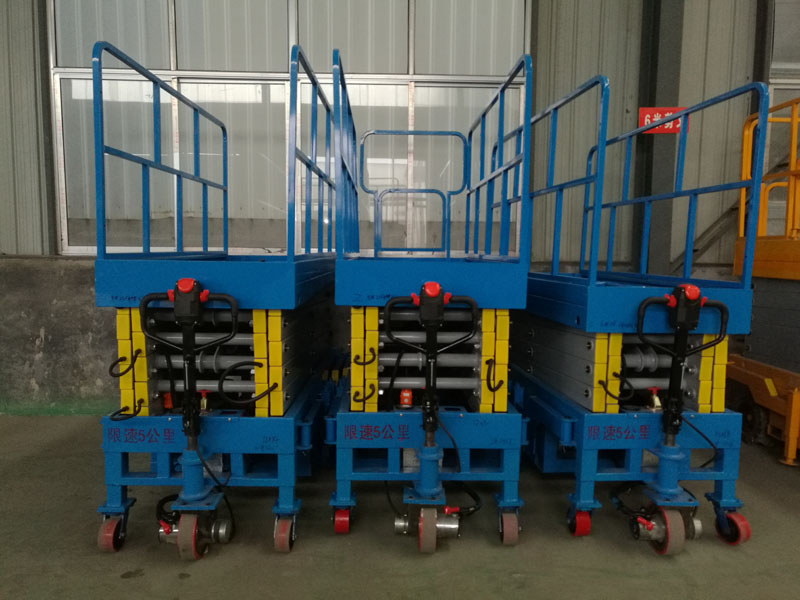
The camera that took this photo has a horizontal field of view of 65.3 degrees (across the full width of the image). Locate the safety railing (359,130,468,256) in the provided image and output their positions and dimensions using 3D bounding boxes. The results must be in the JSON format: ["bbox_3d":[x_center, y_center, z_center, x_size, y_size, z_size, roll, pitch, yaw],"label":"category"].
[{"bbox_3d":[0.102,-0.831,4.933,0.860,1.014,0.045,1,5,-2],"label":"safety railing"}]

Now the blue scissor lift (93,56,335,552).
[{"bbox_3d":[-0.954,-0.032,3.875,1.030,2.461,2.117,1,5,1],"label":"blue scissor lift"}]

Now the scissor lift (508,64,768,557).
[{"bbox_3d":[1.280,0.024,4.081,0.953,2.390,2.170,1,5,-5],"label":"scissor lift"}]

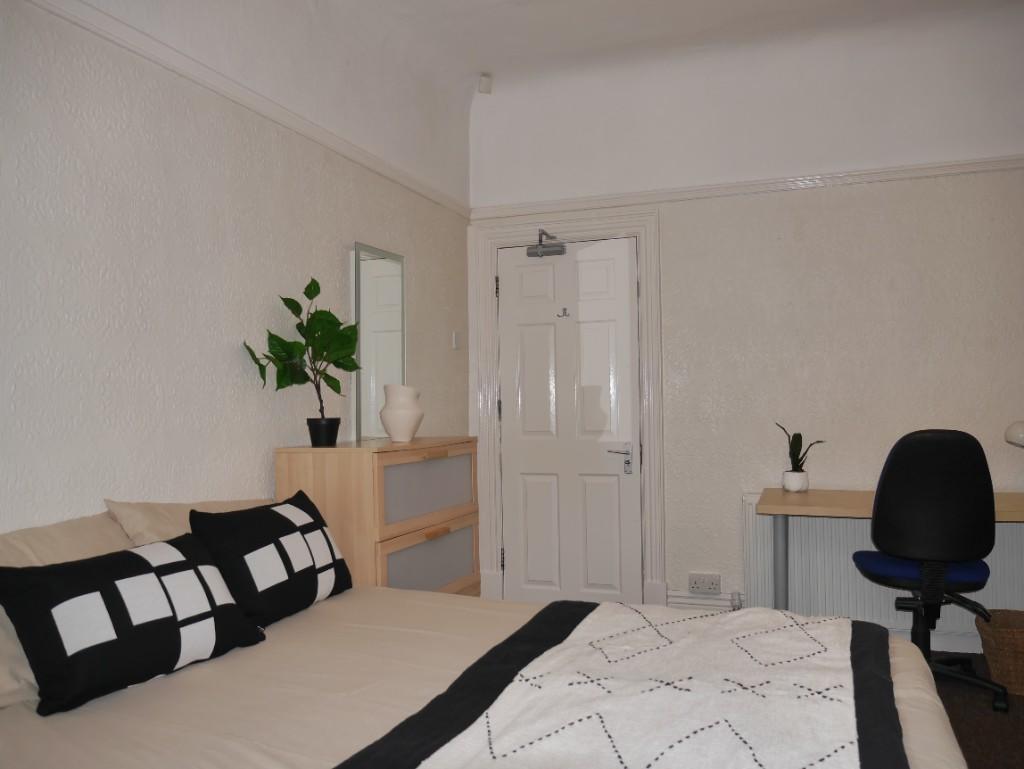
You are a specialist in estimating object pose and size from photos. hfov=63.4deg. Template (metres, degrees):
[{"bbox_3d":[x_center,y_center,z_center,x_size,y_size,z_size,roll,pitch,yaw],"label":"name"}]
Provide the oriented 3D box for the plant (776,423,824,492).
[{"bbox_3d":[1.298,0.324,3.753,0.210,0.312,0.170,-1,-2,21],"label":"plant"}]

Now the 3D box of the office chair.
[{"bbox_3d":[1.572,0.674,3.194,0.590,1.020,0.600,-1,-1,15],"label":"office chair"}]

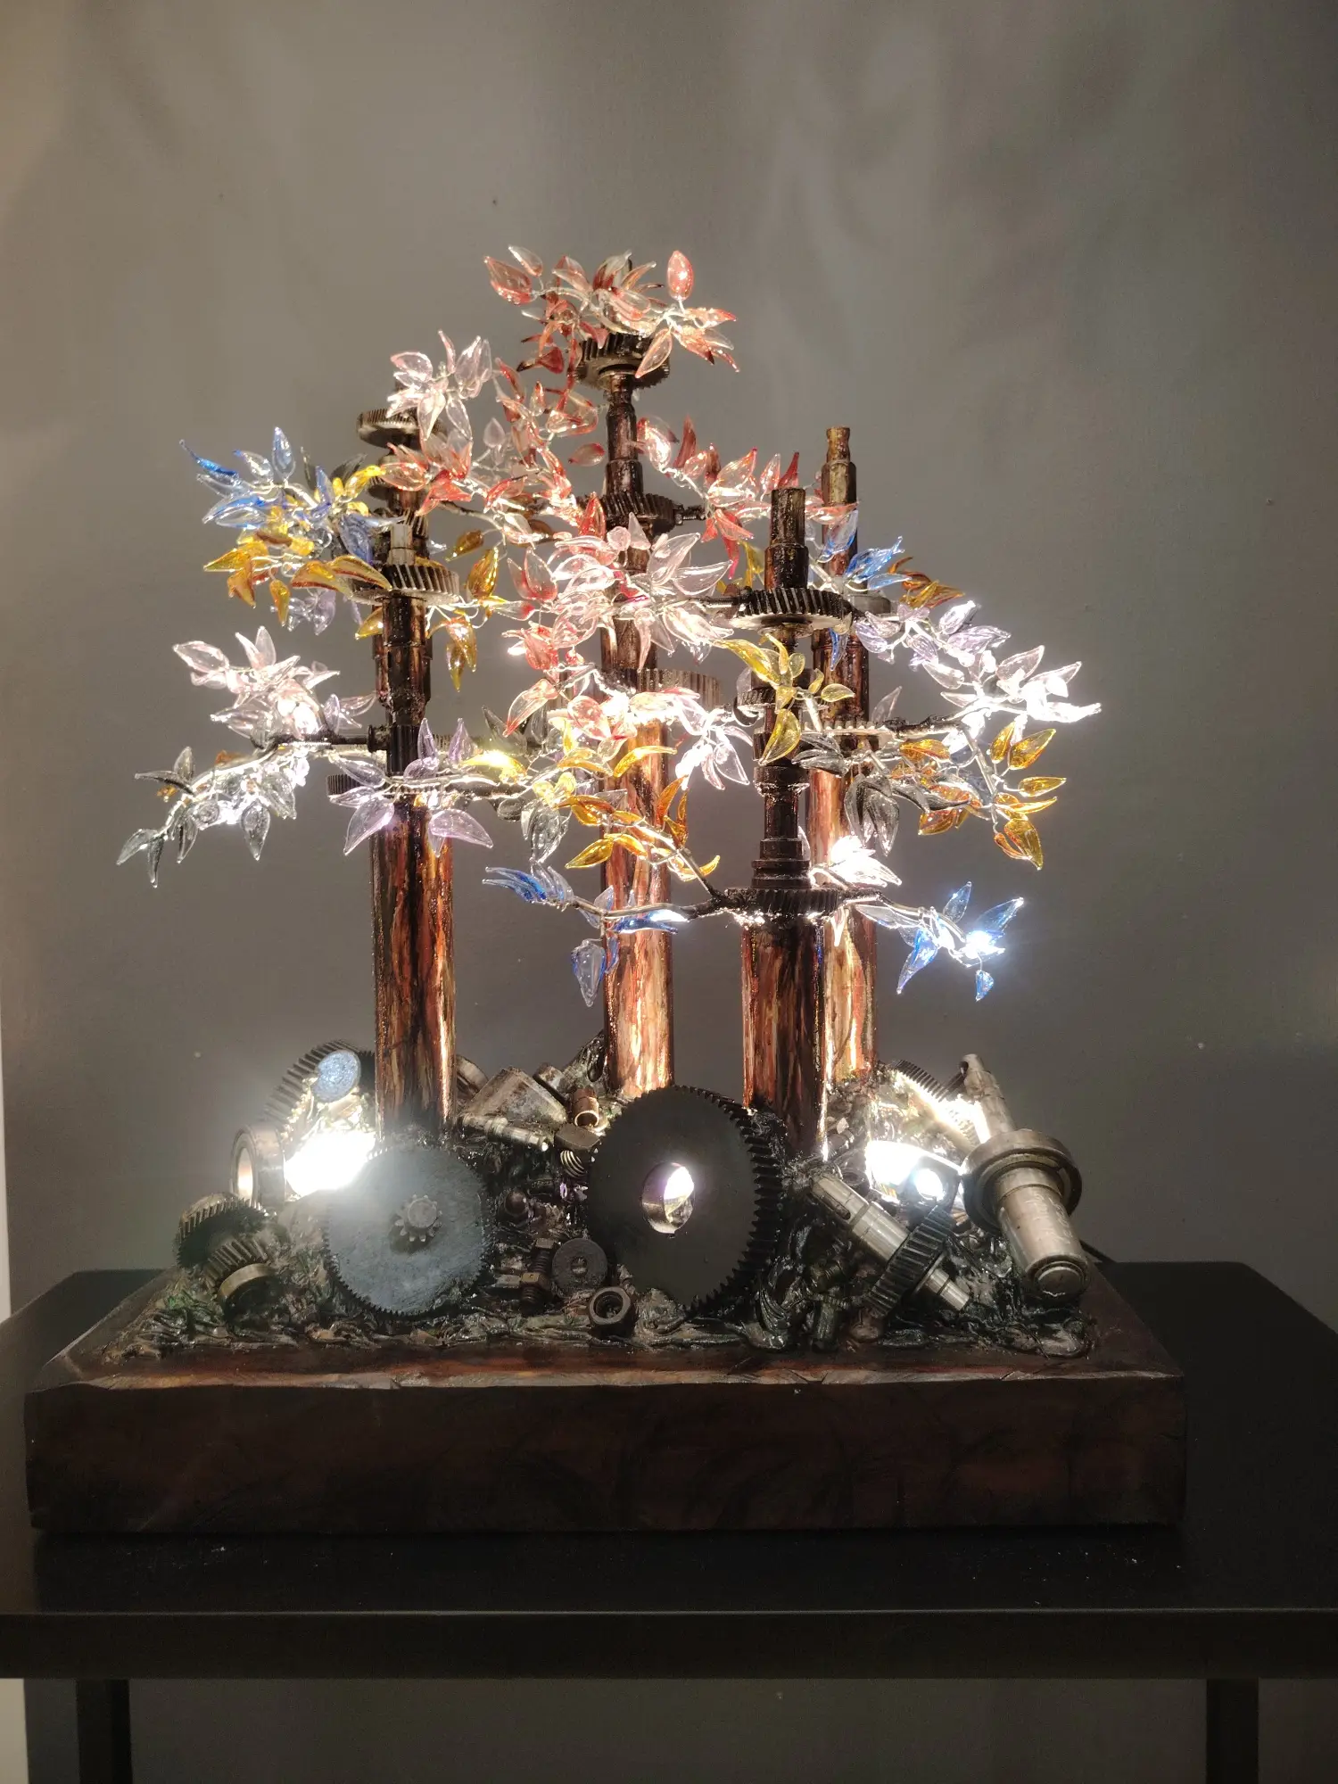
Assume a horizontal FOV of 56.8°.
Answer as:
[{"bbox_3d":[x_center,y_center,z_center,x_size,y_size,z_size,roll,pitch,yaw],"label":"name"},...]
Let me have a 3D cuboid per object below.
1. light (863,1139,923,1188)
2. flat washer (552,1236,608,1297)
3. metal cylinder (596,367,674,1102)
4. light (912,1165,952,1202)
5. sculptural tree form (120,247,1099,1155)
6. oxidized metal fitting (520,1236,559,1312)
[{"bbox_3d":[0.160,0.193,0.880,0.042,0.035,0.030,0,2,3],"label":"light"},{"bbox_3d":[-0.059,0.252,0.830,0.038,0.038,0.012,-1,2,-3],"label":"flat washer"},{"bbox_3d":[-0.030,-0.126,1.000,0.057,0.600,0.057,-1,2,0],"label":"metal cylinder"},{"bbox_3d":[0.184,0.204,0.867,0.027,0.026,0.016,0,2,6],"label":"light"},{"bbox_3d":[-0.034,-0.166,0.930,0.710,0.700,0.330,-1,2,0],"label":"sculptural tree form"},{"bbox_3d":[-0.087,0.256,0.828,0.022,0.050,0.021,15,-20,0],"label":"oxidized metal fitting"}]

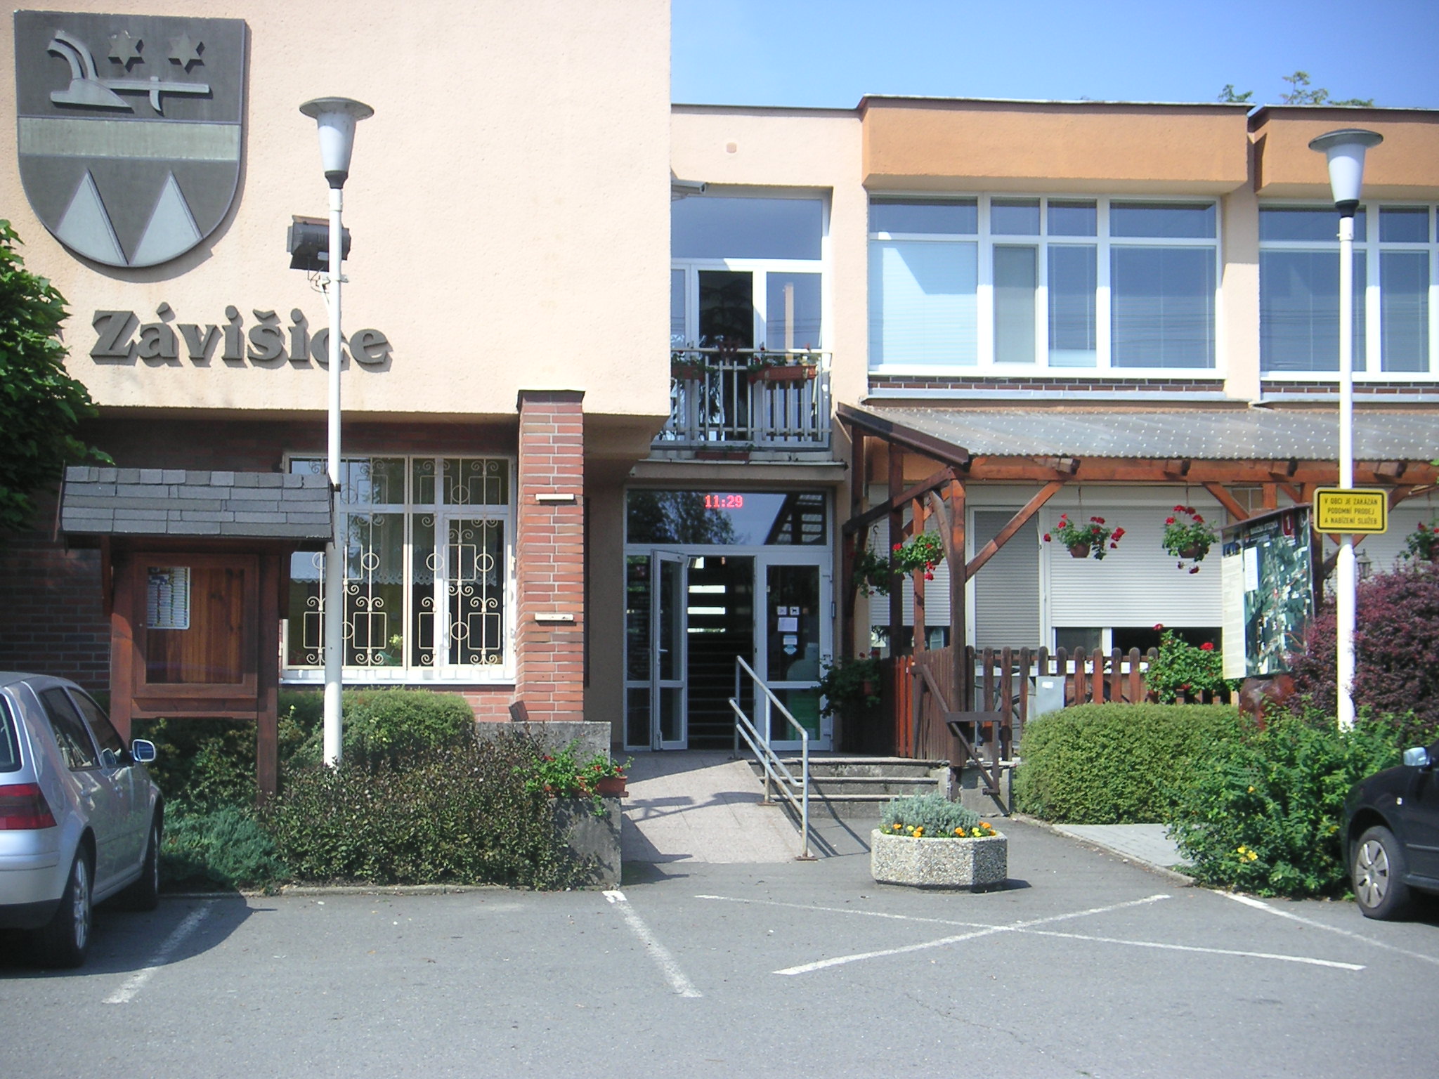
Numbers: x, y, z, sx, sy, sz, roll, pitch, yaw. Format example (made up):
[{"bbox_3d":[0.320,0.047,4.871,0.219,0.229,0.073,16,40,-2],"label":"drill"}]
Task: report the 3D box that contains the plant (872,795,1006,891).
[{"bbox_3d":[1.500,2.021,15.600,0.870,0.600,0.820,0,-3,-7],"label":"plant"}]

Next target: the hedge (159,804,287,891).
[{"bbox_3d":[-3.404,1.989,15.400,1.050,0.600,0.950,1,-3,-7],"label":"hedge"}]

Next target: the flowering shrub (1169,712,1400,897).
[{"bbox_3d":[3.891,1.733,15.500,1.600,1.220,1.400,1,-3,-7],"label":"flowering shrub"}]

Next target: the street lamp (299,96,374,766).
[{"bbox_3d":[-2.754,-0.390,16.400,0.530,5.500,0.530,0,-3,-7],"label":"street lamp"}]

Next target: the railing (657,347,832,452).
[{"bbox_3d":[0.189,-1.273,20.800,1.700,0.930,0.100,1,-3,-7],"label":"railing"}]

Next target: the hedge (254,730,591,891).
[{"bbox_3d":[-2.027,1.872,15.950,2.200,0.920,1.400,0,-3,-7],"label":"hedge"}]

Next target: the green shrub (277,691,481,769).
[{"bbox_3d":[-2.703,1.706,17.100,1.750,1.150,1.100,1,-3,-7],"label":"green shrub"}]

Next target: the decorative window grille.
[{"bbox_3d":[-2.653,0.191,18.900,1.880,1.830,0.060,1,-3,-7],"label":"decorative window grille"}]

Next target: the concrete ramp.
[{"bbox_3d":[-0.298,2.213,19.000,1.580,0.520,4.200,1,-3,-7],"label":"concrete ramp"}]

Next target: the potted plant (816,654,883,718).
[{"bbox_3d":[1.352,1.516,23.800,0.680,0.680,0.600,0,-3,-7],"label":"potted plant"}]

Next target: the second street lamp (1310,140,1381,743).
[{"bbox_3d":[4.496,-0.330,16.400,0.540,5.300,0.540,1,-3,-7],"label":"second street lamp"}]

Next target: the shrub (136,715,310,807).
[{"bbox_3d":[-3.669,1.846,16.900,1.280,1.060,1.100,0,-3,-7],"label":"shrub"}]

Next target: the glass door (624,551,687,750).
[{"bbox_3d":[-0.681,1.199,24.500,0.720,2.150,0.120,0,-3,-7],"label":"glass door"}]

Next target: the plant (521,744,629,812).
[{"bbox_3d":[-0.970,1.630,15.600,0.740,0.470,0.400,0,-3,-7],"label":"plant"}]

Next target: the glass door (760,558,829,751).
[{"bbox_3d":[0.814,1.255,24.900,0.800,2.130,0.100,0,-3,-7],"label":"glass door"}]

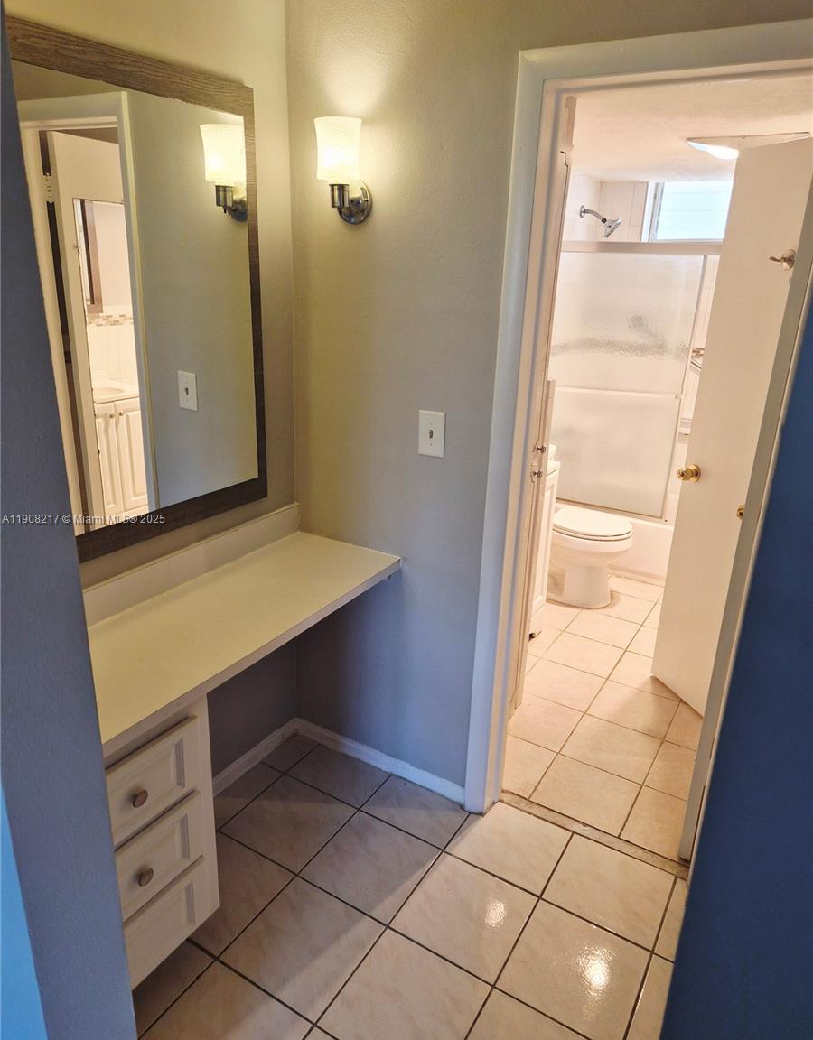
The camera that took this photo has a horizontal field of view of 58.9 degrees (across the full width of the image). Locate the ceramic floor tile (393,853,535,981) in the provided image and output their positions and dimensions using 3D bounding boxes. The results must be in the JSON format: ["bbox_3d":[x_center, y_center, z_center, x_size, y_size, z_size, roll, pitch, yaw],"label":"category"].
[{"bbox_3d":[0.162,1.064,1.947,0.300,0.010,0.302,13,23,29],"label":"ceramic floor tile"}]

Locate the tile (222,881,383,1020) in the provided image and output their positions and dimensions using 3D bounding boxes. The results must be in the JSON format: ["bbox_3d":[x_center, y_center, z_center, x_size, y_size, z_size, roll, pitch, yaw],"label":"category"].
[{"bbox_3d":[-0.260,1.085,1.843,0.300,0.010,0.302,13,23,29],"label":"tile"}]

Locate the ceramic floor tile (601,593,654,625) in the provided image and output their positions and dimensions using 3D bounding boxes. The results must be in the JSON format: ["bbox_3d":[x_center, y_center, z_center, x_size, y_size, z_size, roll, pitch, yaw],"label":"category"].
[{"bbox_3d":[1.117,0.452,3.755,0.296,0.010,0.296,14,23,28],"label":"ceramic floor tile"}]

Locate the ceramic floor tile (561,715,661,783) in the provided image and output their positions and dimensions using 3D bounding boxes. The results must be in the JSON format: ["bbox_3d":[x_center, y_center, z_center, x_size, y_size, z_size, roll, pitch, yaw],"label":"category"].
[{"bbox_3d":[0.754,0.837,2.643,0.296,0.010,0.296,14,23,28],"label":"ceramic floor tile"}]

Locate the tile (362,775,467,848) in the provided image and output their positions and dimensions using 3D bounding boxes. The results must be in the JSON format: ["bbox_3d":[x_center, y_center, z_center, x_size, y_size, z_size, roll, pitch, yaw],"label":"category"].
[{"bbox_3d":[0.032,0.933,2.299,0.301,0.010,0.196,14,23,28],"label":"tile"}]

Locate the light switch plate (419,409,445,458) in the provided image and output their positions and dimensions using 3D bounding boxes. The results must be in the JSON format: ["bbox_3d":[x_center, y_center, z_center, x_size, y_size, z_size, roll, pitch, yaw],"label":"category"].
[{"bbox_3d":[0.070,-0.239,2.017,0.079,0.124,0.008,13,23,29],"label":"light switch plate"}]

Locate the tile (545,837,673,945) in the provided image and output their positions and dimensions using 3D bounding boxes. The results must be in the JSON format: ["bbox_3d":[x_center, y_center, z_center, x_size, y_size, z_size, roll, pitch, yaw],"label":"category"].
[{"bbox_3d":[0.578,1.046,2.042,0.300,0.010,0.282,13,23,29],"label":"tile"}]

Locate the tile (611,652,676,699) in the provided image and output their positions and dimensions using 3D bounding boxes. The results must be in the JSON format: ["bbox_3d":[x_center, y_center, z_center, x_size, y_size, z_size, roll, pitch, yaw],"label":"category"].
[{"bbox_3d":[1.073,0.681,3.152,0.299,0.010,0.297,13,23,29],"label":"tile"}]

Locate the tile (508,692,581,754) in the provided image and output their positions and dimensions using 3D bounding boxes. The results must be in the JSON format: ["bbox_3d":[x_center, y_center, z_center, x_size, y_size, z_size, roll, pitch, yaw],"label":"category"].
[{"bbox_3d":[0.522,0.787,2.797,0.251,0.010,0.297,13,23,29],"label":"tile"}]

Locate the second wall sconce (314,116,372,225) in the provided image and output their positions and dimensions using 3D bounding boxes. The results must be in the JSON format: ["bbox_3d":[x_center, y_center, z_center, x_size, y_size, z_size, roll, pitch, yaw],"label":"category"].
[{"bbox_3d":[-0.168,-0.897,1.862,0.118,0.240,0.143,14,23,28],"label":"second wall sconce"}]

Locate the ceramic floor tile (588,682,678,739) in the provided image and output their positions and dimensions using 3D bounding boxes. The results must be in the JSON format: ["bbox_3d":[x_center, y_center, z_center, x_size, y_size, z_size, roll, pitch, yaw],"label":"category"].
[{"bbox_3d":[0.909,0.756,2.885,0.296,0.010,0.296,14,23,28],"label":"ceramic floor tile"}]

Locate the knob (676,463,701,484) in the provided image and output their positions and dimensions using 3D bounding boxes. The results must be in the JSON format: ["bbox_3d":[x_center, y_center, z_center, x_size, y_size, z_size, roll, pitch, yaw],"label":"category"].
[{"bbox_3d":[1.079,-0.175,2.766,0.062,0.069,0.069,-4,21,-17],"label":"knob"}]

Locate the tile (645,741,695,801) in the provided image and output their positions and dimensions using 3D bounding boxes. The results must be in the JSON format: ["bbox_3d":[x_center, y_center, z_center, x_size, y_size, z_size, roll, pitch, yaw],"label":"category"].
[{"bbox_3d":[1.018,0.906,2.519,0.299,0.010,0.297,13,23,29],"label":"tile"}]

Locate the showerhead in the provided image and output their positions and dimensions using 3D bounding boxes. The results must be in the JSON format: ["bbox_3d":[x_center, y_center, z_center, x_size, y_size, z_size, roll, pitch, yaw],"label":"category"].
[{"bbox_3d":[1.096,-1.691,4.082,0.242,0.173,0.085,13,23,29],"label":"showerhead"}]

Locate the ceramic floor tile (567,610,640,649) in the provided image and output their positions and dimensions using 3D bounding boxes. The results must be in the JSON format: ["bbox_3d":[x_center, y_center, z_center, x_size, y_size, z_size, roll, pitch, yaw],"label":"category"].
[{"bbox_3d":[0.971,0.537,3.541,0.299,0.010,0.297,13,23,29],"label":"ceramic floor tile"}]

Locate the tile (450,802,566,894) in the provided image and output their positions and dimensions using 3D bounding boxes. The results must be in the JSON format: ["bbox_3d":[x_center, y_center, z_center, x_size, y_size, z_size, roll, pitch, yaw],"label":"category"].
[{"bbox_3d":[0.316,0.984,2.189,0.301,0.010,0.284,14,23,28],"label":"tile"}]

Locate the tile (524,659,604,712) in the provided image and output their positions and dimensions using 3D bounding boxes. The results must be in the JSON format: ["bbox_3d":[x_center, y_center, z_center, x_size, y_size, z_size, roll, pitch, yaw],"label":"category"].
[{"bbox_3d":[0.653,0.695,3.028,0.296,0.010,0.296,14,23,28],"label":"tile"}]

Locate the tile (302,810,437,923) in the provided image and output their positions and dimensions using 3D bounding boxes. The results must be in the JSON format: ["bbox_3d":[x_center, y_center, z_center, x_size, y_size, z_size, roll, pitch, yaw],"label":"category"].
[{"bbox_3d":[-0.100,1.002,2.093,0.301,0.010,0.303,14,23,28],"label":"tile"}]

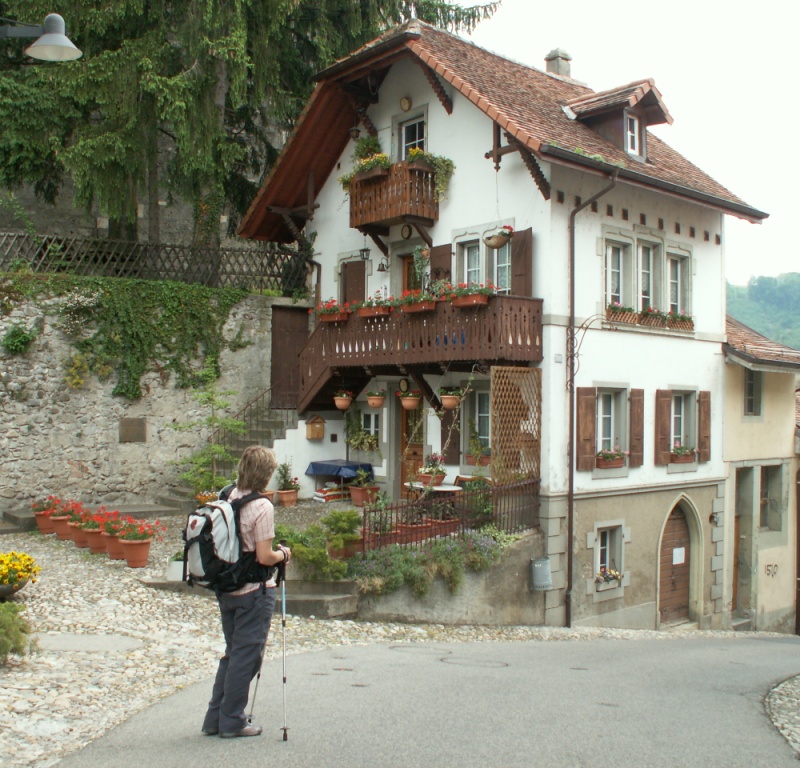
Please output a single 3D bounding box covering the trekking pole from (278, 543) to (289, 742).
[{"bbox_3d":[-0.650,1.447,5.820,0.050,1.130,0.050,-1,-2,0],"label":"trekking pole"}]

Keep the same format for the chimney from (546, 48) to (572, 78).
[{"bbox_3d":[3.398,-6.840,22.200,0.460,0.710,0.460,0,-2,44],"label":"chimney"}]

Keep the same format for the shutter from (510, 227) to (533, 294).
[{"bbox_3d":[1.982,-1.825,16.878,0.450,1.360,0.050,-1,-2,44],"label":"shutter"}]

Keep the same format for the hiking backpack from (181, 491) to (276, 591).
[{"bbox_3d":[-0.975,0.879,5.850,0.410,0.530,0.360,2,-1,-37],"label":"hiking backpack"}]

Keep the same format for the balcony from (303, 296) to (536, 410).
[{"bbox_3d":[0.217,-0.417,18.502,1.142,1.826,5.622,1,-2,-39],"label":"balcony"}]

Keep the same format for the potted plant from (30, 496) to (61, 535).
[{"bbox_3d":[-4.884,1.800,14.341,0.430,0.530,0.430,1,-1,-19],"label":"potted plant"}]

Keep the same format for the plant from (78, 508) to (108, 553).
[{"bbox_3d":[-3.552,1.704,12.150,0.400,0.545,0.400,0,-1,0],"label":"plant"}]

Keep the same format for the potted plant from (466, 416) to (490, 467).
[{"bbox_3d":[1.382,1.000,17.998,0.340,0.869,0.480,1,-2,-39],"label":"potted plant"}]

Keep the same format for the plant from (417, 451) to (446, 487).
[{"bbox_3d":[0.456,1.239,15.000,0.430,0.470,0.380,0,-1,2],"label":"plant"}]

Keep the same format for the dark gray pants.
[{"bbox_3d":[-0.936,1.596,6.000,0.360,0.860,0.340,1,-2,-28],"label":"dark gray pants"}]

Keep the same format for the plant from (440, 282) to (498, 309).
[{"bbox_3d":[1.083,-1.384,16.375,0.320,0.380,0.920,1,-2,-39],"label":"plant"}]

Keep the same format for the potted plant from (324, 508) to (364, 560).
[{"bbox_3d":[-0.666,1.799,12.504,0.460,0.580,0.450,1,-1,-3],"label":"potted plant"}]

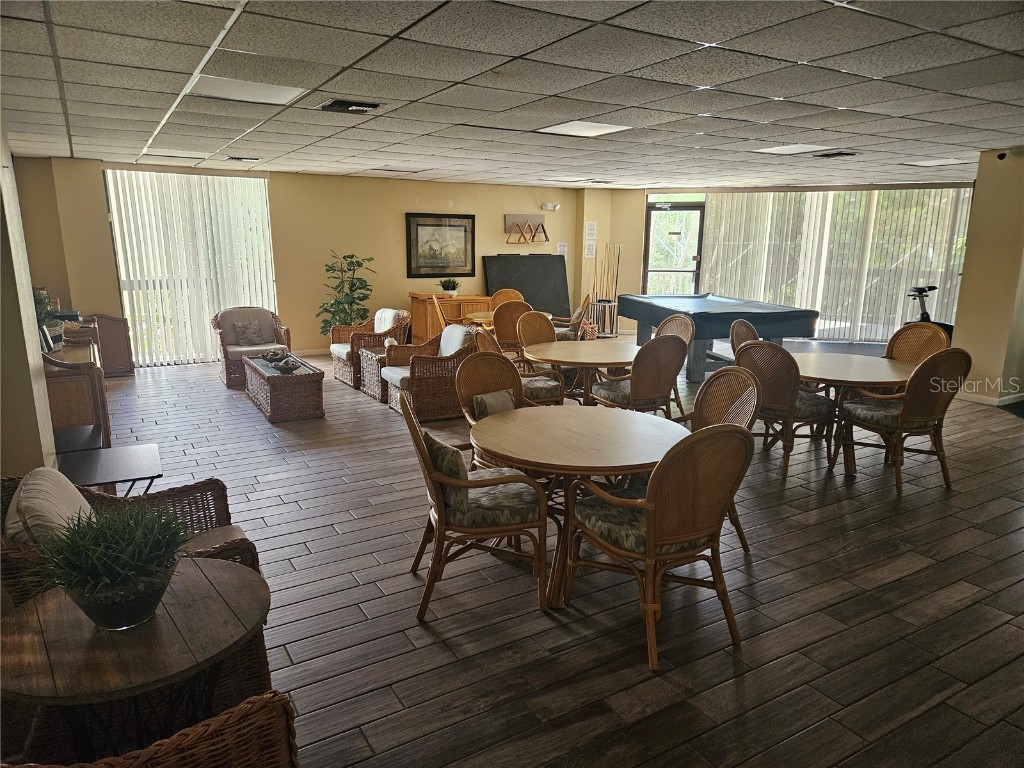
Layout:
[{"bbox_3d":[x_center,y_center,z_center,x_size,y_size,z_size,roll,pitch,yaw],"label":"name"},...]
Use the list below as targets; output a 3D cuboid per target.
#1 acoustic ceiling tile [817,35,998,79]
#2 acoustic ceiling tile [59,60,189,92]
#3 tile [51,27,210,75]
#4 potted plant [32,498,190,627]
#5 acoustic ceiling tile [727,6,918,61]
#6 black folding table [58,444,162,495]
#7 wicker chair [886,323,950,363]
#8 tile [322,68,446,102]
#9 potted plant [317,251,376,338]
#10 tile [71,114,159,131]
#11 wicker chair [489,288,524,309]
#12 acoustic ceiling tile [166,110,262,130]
[{"bbox_3d":[1.797,-1.505,3.129,0.605,0.020,0.605,-7,14,-30],"label":"acoustic ceiling tile"},{"bbox_3d":[-2.059,-1.637,3.638,0.600,0.020,0.600,-7,14,-30],"label":"acoustic ceiling tile"},{"bbox_3d":[-1.743,-1.528,3.126,0.605,0.020,0.605,-7,14,-30],"label":"tile"},{"bbox_3d":[-1.056,0.480,1.785,0.360,0.280,0.350,-7,14,-32],"label":"potted plant"},{"bbox_3d":[1.301,-1.471,2.881,0.600,0.020,0.600,-7,14,-30],"label":"acoustic ceiling tile"},{"bbox_3d":[-1.794,0.667,3.096,0.403,0.630,0.506,-5,13,-24],"label":"black folding table"},{"bbox_3d":[3.129,0.026,5.528,0.620,0.965,0.580,-7,14,-31],"label":"wicker chair"},{"bbox_3d":[-0.703,-1.660,3.771,0.605,0.020,0.605,-7,14,-30],"label":"tile"},{"bbox_3d":[-2.217,-1.070,9.202,0.750,1.450,0.740,-7,14,-30],"label":"potted plant"},{"bbox_3d":[-3.031,-2.007,5.212,0.610,0.020,0.610,-7,14,-30],"label":"tile"},{"bbox_3d":[-0.056,-0.681,8.445,0.580,0.925,0.610,0,12,-1],"label":"wicker chair"},{"bbox_3d":[-2.162,-1.925,4.967,0.605,0.020,0.605,-7,14,-30],"label":"acoustic ceiling tile"}]

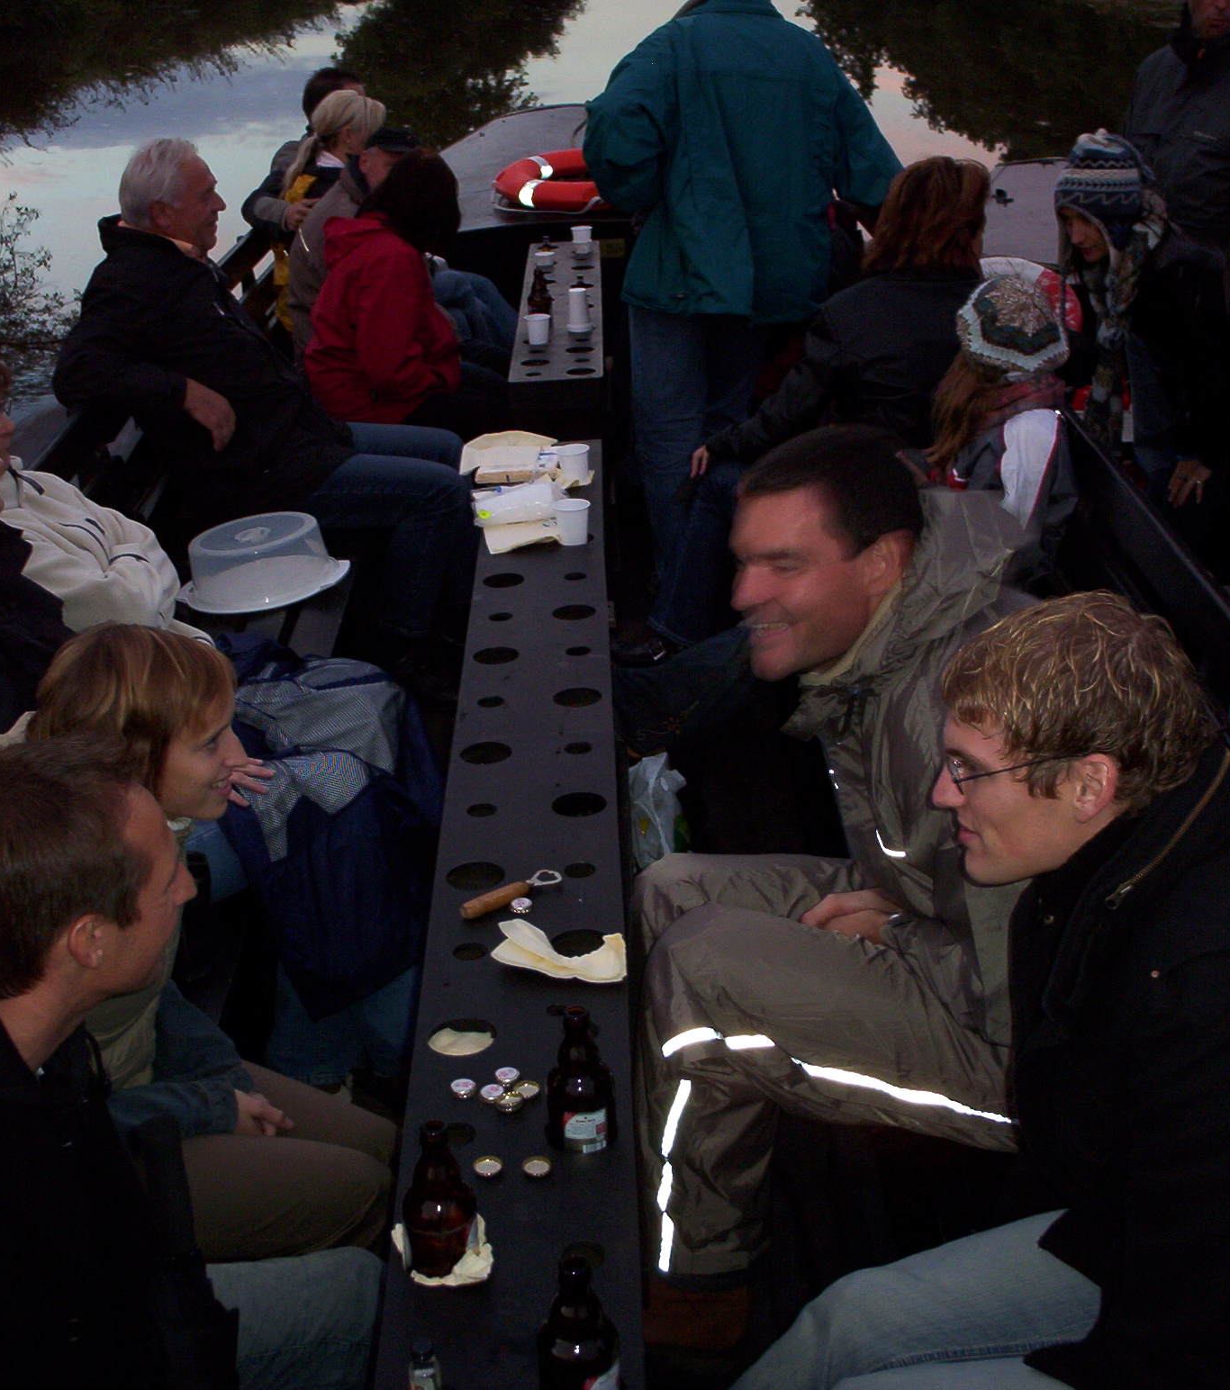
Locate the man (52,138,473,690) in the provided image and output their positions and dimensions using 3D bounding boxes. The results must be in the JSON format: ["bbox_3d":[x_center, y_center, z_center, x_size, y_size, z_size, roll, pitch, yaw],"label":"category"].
[{"bbox_3d":[-0.707,-0.542,4.162,0.840,1.240,0.640,2,24,3],"label":"man"}]

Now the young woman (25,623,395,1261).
[{"bbox_3d":[-0.477,0.454,2.104,0.620,1.130,0.500,-2,24,-4],"label":"young woman"}]

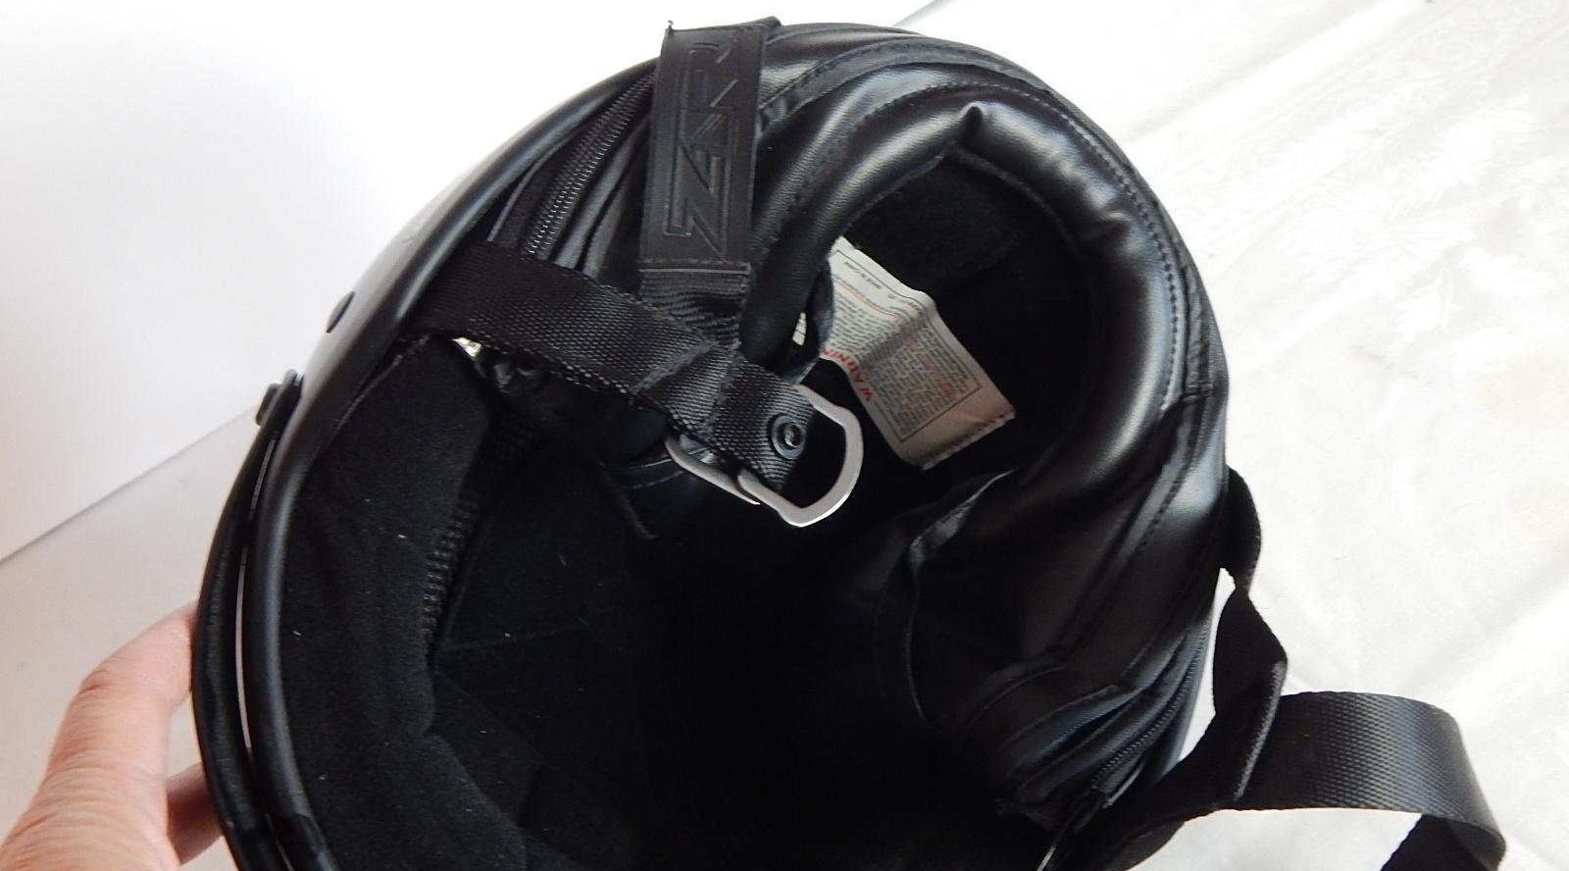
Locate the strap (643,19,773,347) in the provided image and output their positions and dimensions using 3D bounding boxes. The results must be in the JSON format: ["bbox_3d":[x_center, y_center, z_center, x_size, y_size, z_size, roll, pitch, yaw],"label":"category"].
[{"bbox_3d":[-0.019,-0.060,0.402,0.025,0.013,0.088,1,60,4],"label":"strap"}]

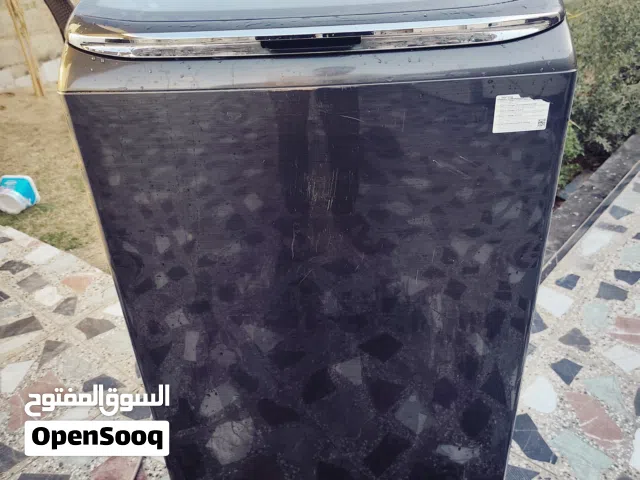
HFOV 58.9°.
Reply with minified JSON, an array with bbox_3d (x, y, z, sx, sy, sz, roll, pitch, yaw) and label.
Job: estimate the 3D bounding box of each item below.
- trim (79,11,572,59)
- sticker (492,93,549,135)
[{"bbox_3d":[-0.012,-0.247,0.697,0.615,0.036,0.040,-2,30,3],"label":"trim"},{"bbox_3d":[0.252,-0.158,0.707,0.067,0.048,0.002,-2,30,3],"label":"sticker"}]

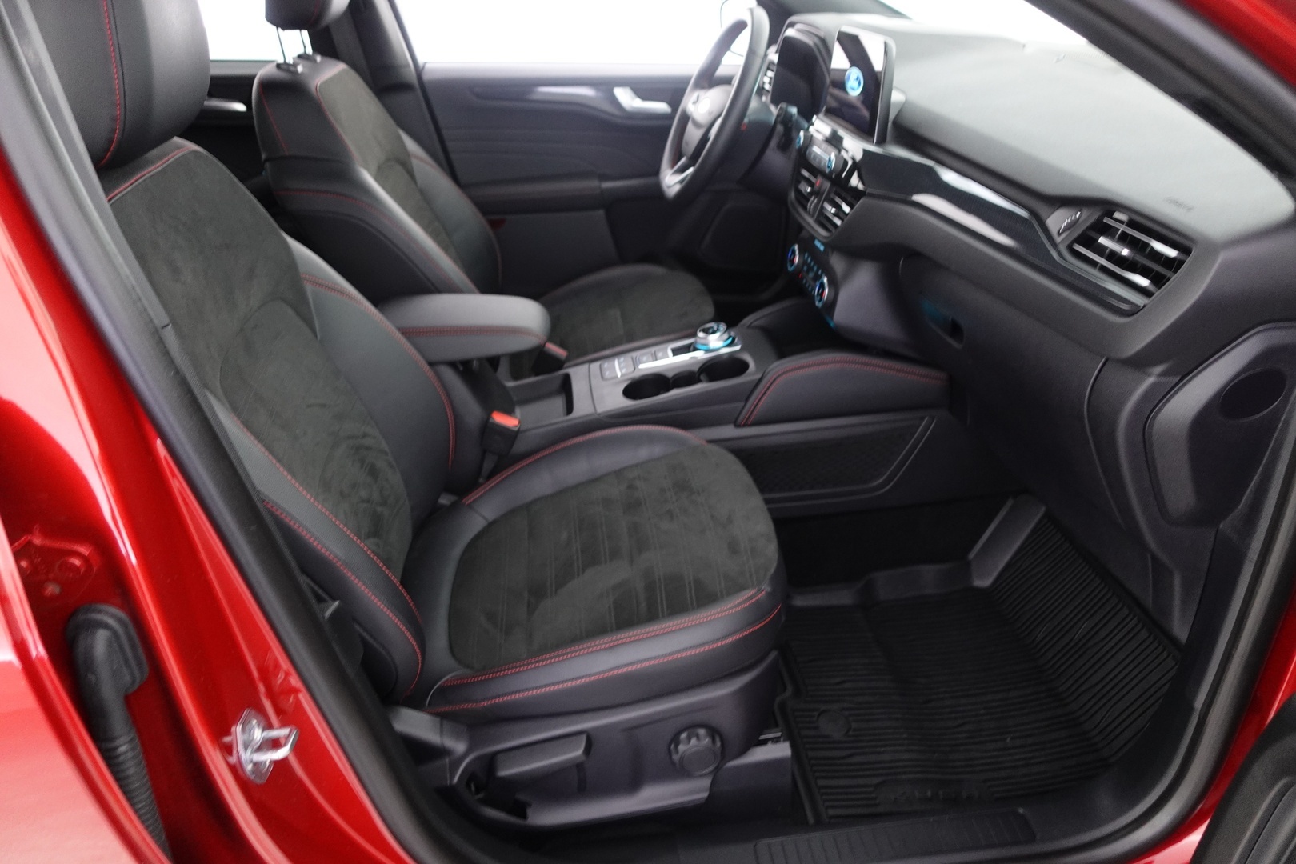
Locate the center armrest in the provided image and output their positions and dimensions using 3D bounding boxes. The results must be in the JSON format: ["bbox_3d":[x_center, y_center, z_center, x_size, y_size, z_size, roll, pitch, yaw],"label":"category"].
[{"bbox_3d":[-0.308,-0.168,1.320,0.320,0.072,0.175,-3,29,-6],"label":"center armrest"}]

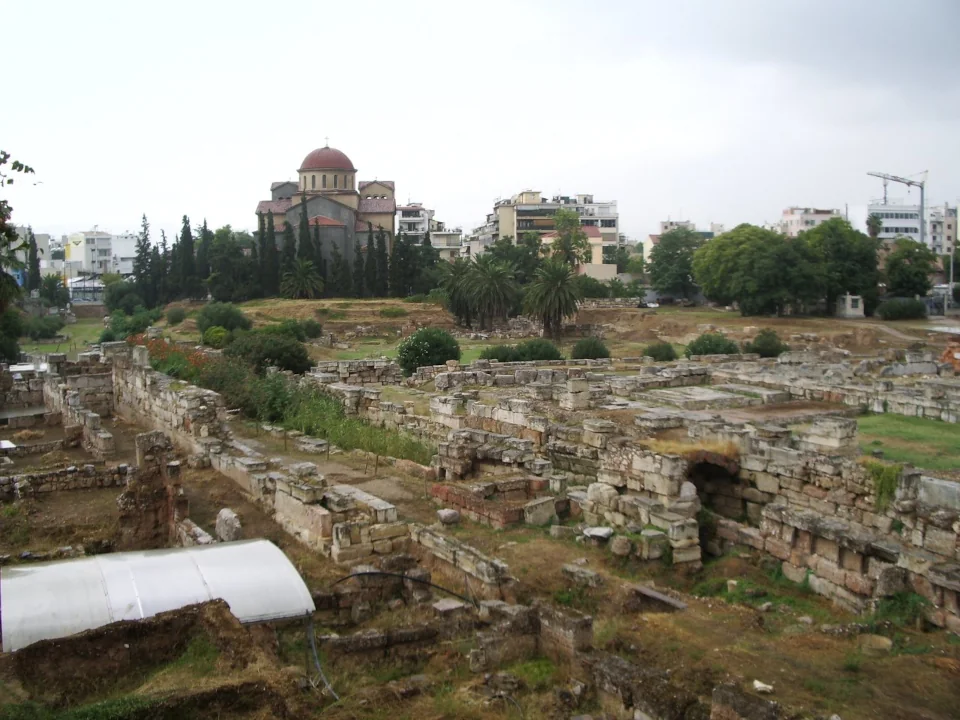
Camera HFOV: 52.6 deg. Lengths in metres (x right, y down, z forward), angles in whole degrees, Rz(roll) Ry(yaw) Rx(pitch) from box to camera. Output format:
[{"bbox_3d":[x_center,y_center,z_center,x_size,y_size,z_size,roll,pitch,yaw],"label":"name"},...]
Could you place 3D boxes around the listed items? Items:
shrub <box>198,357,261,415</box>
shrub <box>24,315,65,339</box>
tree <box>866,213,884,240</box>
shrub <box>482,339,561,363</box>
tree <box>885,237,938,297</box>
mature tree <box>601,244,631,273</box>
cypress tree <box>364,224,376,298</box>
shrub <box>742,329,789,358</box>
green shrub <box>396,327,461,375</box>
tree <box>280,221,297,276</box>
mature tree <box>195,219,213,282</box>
[{"bbox_3d":[-11.872,1.209,46.000,2.940,2.750,2.800,0,4,0],"label":"shrub"},{"bbox_3d":[-44.972,-3.348,100.000,4.330,2.680,3.680,0,4,0],"label":"shrub"},{"bbox_3d":[73.161,-19.194,180.000,2.970,16.320,3.000,0,4,0],"label":"tree"},{"bbox_3d":[3.380,-0.690,79.000,6.670,2.120,2.800,0,4,0],"label":"shrub"},{"bbox_3d":[54.112,-11.124,122.000,6.662,8.296,6.462,0,4,0],"label":"tree"},{"bbox_3d":[24.189,-16.215,172.000,4.960,8.510,4.960,0,4,0],"label":"mature tree"},{"bbox_3d":[-17.148,-15.504,152.000,2.036,11.432,1.975,0,4,0],"label":"cypress tree"},{"bbox_3d":[22.649,-1.309,77.000,3.649,2.380,3.284,0,4,0],"label":"shrub"},{"bbox_3d":[-3.560,-0.620,67.000,4.420,3.380,4.200,0,4,0],"label":"green shrub"},{"bbox_3d":[-31.570,-16.730,160.000,2.640,12.530,2.600,0,4,0],"label":"tree"},{"bbox_3d":[-43.301,-16.209,152.000,2.662,11.902,2.582,0,4,0],"label":"mature tree"}]

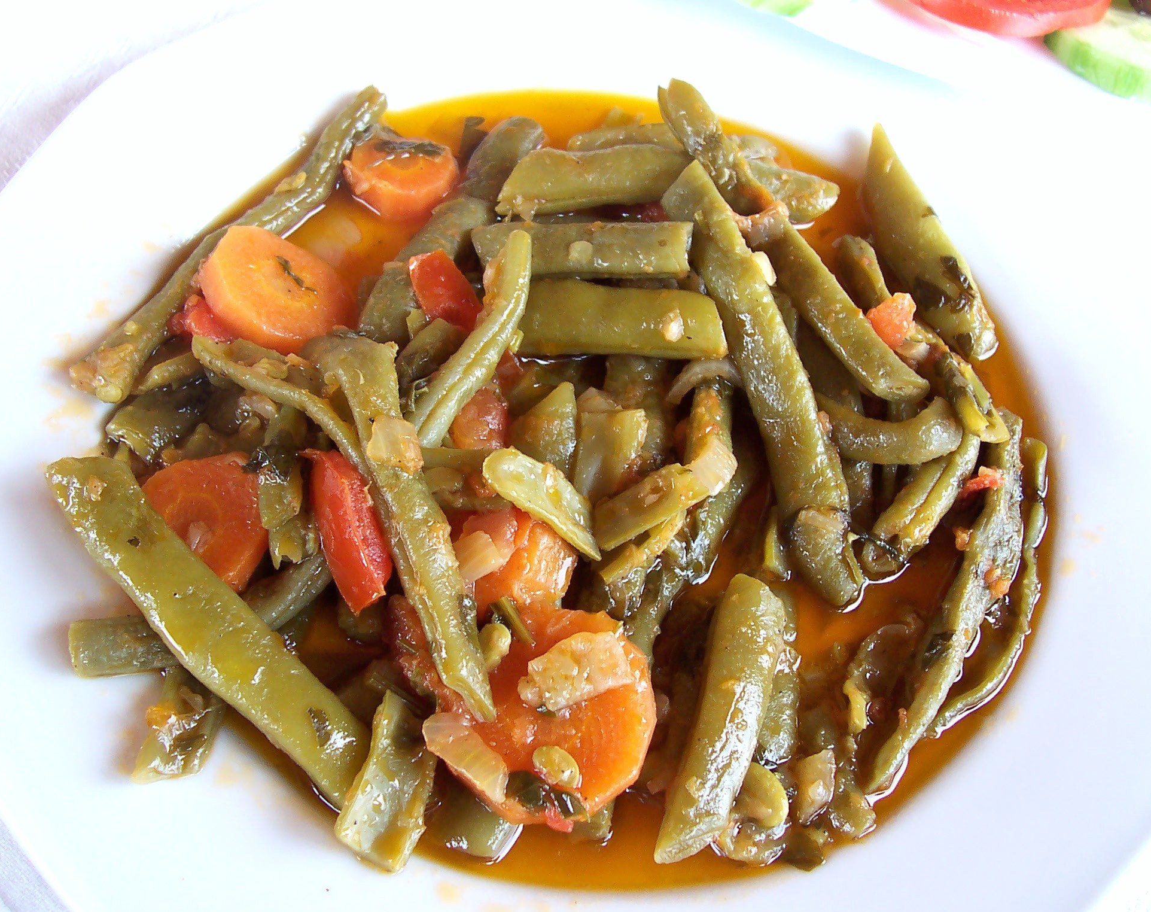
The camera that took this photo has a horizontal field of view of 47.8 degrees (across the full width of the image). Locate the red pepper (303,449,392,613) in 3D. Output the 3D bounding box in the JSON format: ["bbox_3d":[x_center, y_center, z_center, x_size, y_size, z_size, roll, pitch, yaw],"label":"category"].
[{"bbox_3d":[-0.038,0.013,0.219,0.011,0.009,0.026,-17,64,-15],"label":"red pepper"}]

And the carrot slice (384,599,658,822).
[{"bbox_3d":[-0.006,0.041,0.207,0.035,0.009,0.035,1,63,-3],"label":"carrot slice"}]

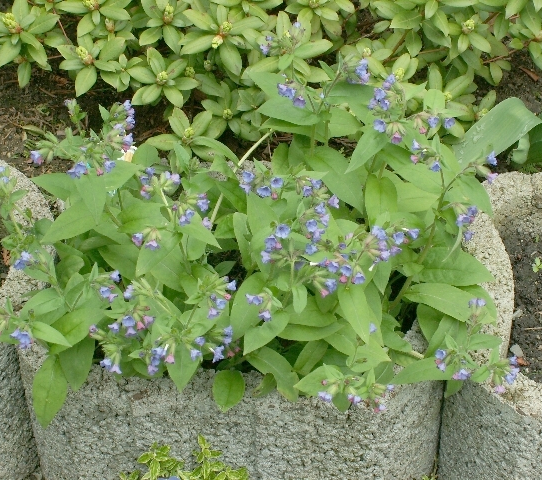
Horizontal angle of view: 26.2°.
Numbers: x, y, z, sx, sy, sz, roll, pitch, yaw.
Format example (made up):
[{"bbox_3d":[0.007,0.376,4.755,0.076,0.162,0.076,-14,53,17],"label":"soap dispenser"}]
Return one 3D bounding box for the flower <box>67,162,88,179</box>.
[{"bbox_3d":[-0.229,-0.082,1.380,0.021,0.015,0.016,9,53,14],"label":"flower"}]

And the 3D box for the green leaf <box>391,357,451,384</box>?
[{"bbox_3d":[0.158,0.137,1.220,0.064,0.012,0.030,-16,61,-6],"label":"green leaf"}]

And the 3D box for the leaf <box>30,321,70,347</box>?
[{"bbox_3d":[-0.202,0.088,1.069,0.046,0.008,0.018,23,45,20],"label":"leaf"}]

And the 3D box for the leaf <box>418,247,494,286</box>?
[{"bbox_3d":[0.214,0.031,1.350,0.088,0.014,0.045,4,58,3],"label":"leaf"}]

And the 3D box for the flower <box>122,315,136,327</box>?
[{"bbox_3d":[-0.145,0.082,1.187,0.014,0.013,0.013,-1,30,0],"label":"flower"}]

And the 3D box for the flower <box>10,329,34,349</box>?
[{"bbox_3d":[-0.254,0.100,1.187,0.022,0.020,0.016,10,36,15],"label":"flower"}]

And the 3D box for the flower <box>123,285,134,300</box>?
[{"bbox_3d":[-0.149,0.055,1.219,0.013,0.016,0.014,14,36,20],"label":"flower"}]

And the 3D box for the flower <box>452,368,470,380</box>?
[{"bbox_3d":[0.182,0.129,1.120,0.017,0.012,0.014,-8,30,-15],"label":"flower"}]

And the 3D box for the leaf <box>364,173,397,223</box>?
[{"bbox_3d":[0.132,-0.050,1.390,0.040,0.016,0.062,-1,73,1],"label":"leaf"}]

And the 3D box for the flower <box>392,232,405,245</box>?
[{"bbox_3d":[0.138,-0.002,1.260,0.015,0.012,0.013,9,43,14],"label":"flower"}]

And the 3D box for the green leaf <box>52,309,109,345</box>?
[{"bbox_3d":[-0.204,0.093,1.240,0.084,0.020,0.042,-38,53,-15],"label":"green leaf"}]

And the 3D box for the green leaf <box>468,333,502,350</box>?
[{"bbox_3d":[0.214,0.102,1.170,0.035,0.014,0.020,-4,29,-7],"label":"green leaf"}]

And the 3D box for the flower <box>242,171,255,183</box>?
[{"bbox_3d":[-0.025,-0.069,1.272,0.015,0.013,0.013,3,15,5],"label":"flower"}]

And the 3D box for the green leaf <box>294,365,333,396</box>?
[{"bbox_3d":[0.040,0.125,1.043,0.043,0.009,0.027,-10,47,-21],"label":"green leaf"}]

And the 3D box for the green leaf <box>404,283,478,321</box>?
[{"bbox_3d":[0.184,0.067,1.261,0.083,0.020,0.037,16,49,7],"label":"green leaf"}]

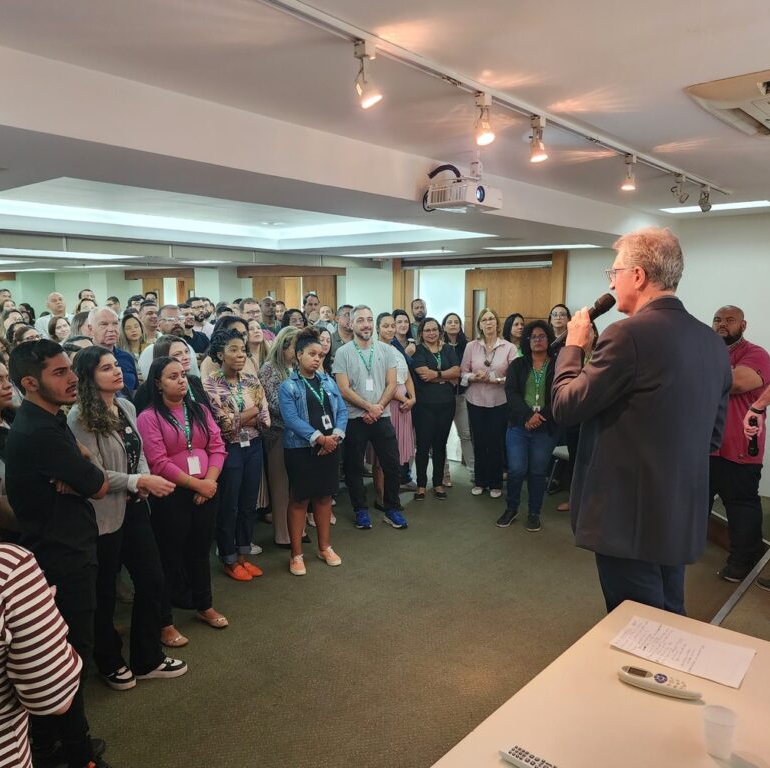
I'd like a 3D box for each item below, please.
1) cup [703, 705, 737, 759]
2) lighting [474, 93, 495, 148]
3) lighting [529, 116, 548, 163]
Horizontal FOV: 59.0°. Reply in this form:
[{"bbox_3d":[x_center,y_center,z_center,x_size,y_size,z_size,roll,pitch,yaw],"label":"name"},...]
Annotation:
[{"bbox_3d":[0.653,0.683,1.327,0.061,0.079,0.061,0,7,0],"label":"cup"},{"bbox_3d":[0.310,-0.821,2.117,0.066,0.161,0.055,6,9,36],"label":"lighting"},{"bbox_3d":[0.541,-0.855,2.382,0.064,0.161,0.055,6,9,38],"label":"lighting"}]

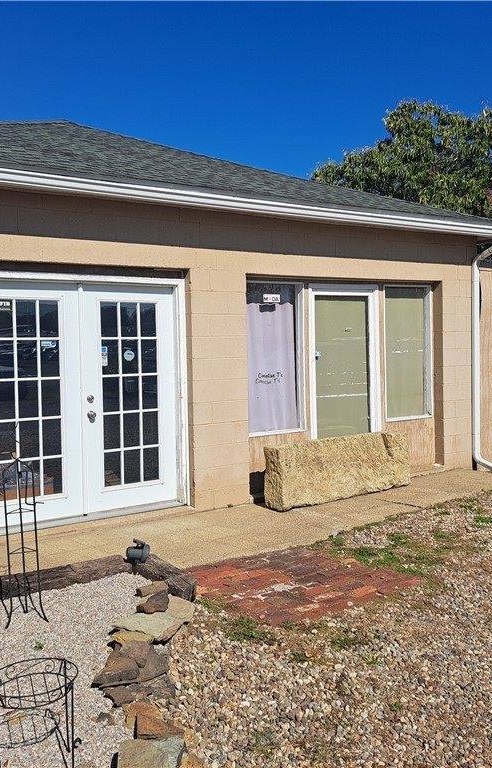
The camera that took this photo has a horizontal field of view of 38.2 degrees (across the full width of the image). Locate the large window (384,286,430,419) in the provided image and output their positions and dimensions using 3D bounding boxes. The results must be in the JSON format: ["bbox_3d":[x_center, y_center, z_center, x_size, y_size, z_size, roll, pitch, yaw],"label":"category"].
[{"bbox_3d":[1.876,-0.362,8.292,0.772,1.564,0.100,-3,3,-34],"label":"large window"}]

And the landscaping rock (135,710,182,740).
[{"bbox_3d":[-0.333,1.301,2.705,0.190,0.070,0.150,-2,3,-8],"label":"landscaping rock"}]

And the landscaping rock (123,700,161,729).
[{"bbox_3d":[-0.414,1.308,2.810,0.160,0.070,0.130,-2,3,-9],"label":"landscaping rock"}]

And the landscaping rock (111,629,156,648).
[{"bbox_3d":[-0.601,1.355,3.725,0.240,0.065,0.170,-1,3,7],"label":"landscaping rock"}]

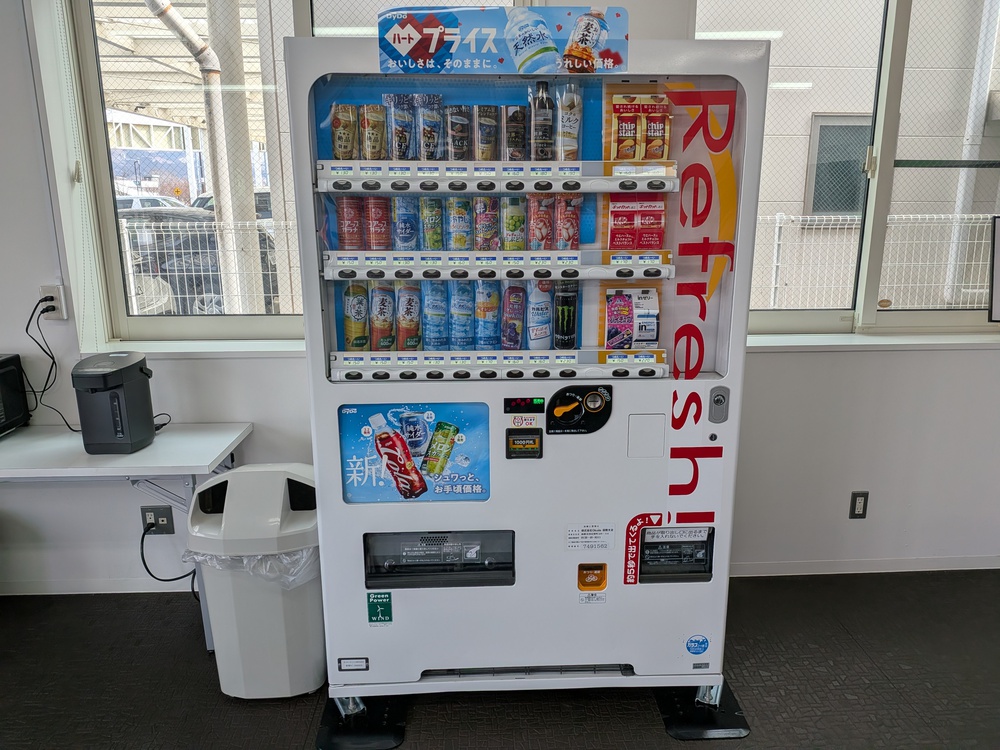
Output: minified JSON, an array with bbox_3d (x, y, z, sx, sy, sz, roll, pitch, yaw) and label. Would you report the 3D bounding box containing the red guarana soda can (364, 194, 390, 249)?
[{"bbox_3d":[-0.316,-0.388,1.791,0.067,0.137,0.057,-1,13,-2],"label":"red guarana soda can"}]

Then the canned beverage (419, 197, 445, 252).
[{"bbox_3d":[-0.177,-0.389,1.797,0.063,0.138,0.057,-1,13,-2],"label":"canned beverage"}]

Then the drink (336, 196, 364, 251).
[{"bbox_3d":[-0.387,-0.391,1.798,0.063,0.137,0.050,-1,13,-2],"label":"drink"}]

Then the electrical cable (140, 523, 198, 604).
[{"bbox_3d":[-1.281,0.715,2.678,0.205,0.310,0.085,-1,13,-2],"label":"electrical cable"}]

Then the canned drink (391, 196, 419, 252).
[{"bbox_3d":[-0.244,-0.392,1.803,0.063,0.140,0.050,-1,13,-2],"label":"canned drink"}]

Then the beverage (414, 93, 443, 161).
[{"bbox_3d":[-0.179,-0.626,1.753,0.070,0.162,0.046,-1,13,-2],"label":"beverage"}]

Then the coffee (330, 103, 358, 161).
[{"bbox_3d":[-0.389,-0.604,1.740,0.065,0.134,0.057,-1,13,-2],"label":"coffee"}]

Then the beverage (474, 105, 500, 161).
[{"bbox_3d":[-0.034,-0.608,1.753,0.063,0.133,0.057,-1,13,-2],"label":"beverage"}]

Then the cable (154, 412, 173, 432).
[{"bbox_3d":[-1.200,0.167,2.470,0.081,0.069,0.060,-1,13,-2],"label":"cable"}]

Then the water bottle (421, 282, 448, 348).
[{"bbox_3d":[-0.178,-0.167,1.881,0.068,0.204,0.060,-1,13,-2],"label":"water bottle"}]

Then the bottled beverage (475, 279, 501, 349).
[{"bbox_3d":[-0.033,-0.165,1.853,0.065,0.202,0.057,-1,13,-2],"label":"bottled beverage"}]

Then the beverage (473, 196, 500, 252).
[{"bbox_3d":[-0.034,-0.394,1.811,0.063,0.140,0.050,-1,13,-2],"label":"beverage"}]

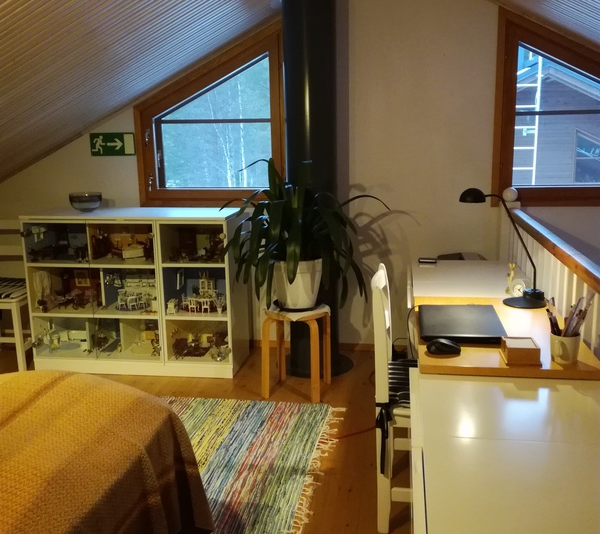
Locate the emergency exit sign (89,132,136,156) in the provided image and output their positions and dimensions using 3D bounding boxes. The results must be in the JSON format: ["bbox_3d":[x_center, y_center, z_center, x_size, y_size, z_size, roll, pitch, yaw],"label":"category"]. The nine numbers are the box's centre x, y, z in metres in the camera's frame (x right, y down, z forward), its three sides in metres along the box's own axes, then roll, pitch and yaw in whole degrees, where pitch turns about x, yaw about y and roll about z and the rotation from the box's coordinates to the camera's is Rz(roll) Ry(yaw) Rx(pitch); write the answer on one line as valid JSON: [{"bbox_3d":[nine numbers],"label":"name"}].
[{"bbox_3d":[-1.190,-0.777,3.959,0.300,0.145,0.015,1,12,9],"label":"emergency exit sign"}]

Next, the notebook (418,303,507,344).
[{"bbox_3d":[0.514,0.184,1.992,0.250,0.026,0.355,1,12,9],"label":"notebook"}]

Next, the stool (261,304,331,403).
[{"bbox_3d":[-0.012,0.448,3.305,0.360,0.450,0.360,-1,12,0],"label":"stool"}]

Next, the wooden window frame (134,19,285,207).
[{"bbox_3d":[-0.548,-0.921,3.853,0.980,1.100,0.100,1,12,9],"label":"wooden window frame"}]

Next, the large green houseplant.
[{"bbox_3d":[0.010,-0.152,3.144,0.840,0.780,0.740,1,12,9],"label":"large green houseplant"}]

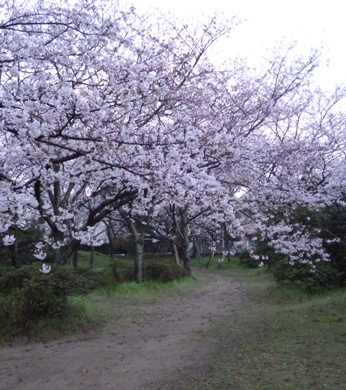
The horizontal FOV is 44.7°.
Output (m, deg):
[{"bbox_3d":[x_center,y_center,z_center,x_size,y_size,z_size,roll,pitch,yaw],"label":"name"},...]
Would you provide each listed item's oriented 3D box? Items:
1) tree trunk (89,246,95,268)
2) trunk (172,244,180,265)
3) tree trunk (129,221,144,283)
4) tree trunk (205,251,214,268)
[{"bbox_3d":[-3.158,2.452,16.500,0.235,0.863,0.200,0,-5,0],"label":"tree trunk"},{"bbox_3d":[0.099,2.348,16.600,0.316,0.789,0.240,0,-5,0],"label":"trunk"},{"bbox_3d":[-1.024,1.585,11.800,0.393,1.739,0.340,0,-5,0],"label":"tree trunk"},{"bbox_3d":[1.415,2.500,16.300,0.310,0.698,0.240,0,-5,0],"label":"tree trunk"}]

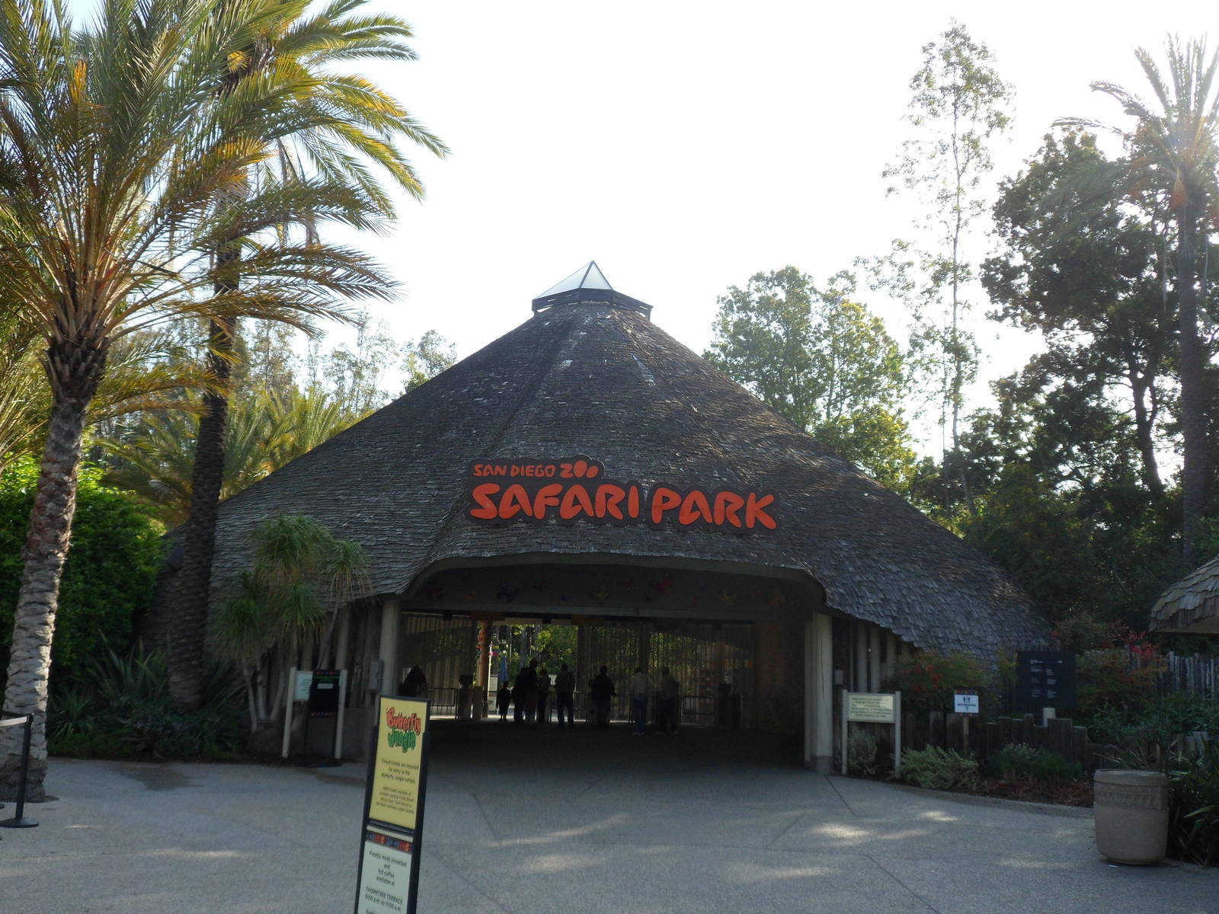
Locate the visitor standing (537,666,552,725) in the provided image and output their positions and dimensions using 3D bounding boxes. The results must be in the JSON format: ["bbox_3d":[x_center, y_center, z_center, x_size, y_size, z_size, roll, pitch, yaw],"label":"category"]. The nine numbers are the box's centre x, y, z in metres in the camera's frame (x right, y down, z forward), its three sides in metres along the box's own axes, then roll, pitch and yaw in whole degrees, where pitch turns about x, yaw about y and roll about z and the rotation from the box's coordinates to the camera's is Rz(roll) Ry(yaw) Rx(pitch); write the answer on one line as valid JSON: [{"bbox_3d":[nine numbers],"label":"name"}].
[{"bbox_3d":[-1.849,6.787,34.077,0.430,1.596,0.340,4,-10,-11],"label":"visitor standing"}]

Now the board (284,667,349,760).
[{"bbox_3d":[-4.857,4.236,19.787,0.940,1.460,0.110,3,-10,-8],"label":"board"}]

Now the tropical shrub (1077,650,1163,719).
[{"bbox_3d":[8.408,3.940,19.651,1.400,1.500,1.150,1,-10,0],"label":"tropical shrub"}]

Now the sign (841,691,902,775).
[{"bbox_3d":[4.390,4.629,20.062,0.970,1.400,0.110,0,-10,11],"label":"sign"}]

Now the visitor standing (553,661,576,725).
[{"bbox_3d":[-1.264,6.669,33.659,0.560,1.722,0.360,2,-10,0],"label":"visitor standing"}]

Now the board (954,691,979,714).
[{"bbox_3d":[6.145,4.227,20.600,0.430,0.400,0.040,0,-10,9],"label":"board"}]

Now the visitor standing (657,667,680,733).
[{"bbox_3d":[1.576,6.395,31.516,0.560,1.709,0.380,2,-10,0],"label":"visitor standing"}]

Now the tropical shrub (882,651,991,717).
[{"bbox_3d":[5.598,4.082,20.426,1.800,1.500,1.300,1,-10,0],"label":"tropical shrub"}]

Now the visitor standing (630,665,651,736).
[{"bbox_3d":[0.748,6.059,29.600,0.530,1.710,0.380,1,-10,0],"label":"visitor standing"}]

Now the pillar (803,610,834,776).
[{"bbox_3d":[3.469,3.917,19.735,0.470,2.650,0.470,1,-10,0],"label":"pillar"}]

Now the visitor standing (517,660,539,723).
[{"bbox_3d":[-2.329,6.558,33.560,0.580,1.800,0.420,1,-10,0],"label":"visitor standing"}]

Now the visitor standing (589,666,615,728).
[{"bbox_3d":[-0.219,6.597,32.851,0.600,1.750,0.400,1,-10,0],"label":"visitor standing"}]

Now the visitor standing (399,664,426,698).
[{"bbox_3d":[-4.766,5.798,28.866,0.560,1.540,0.420,1,-10,6],"label":"visitor standing"}]

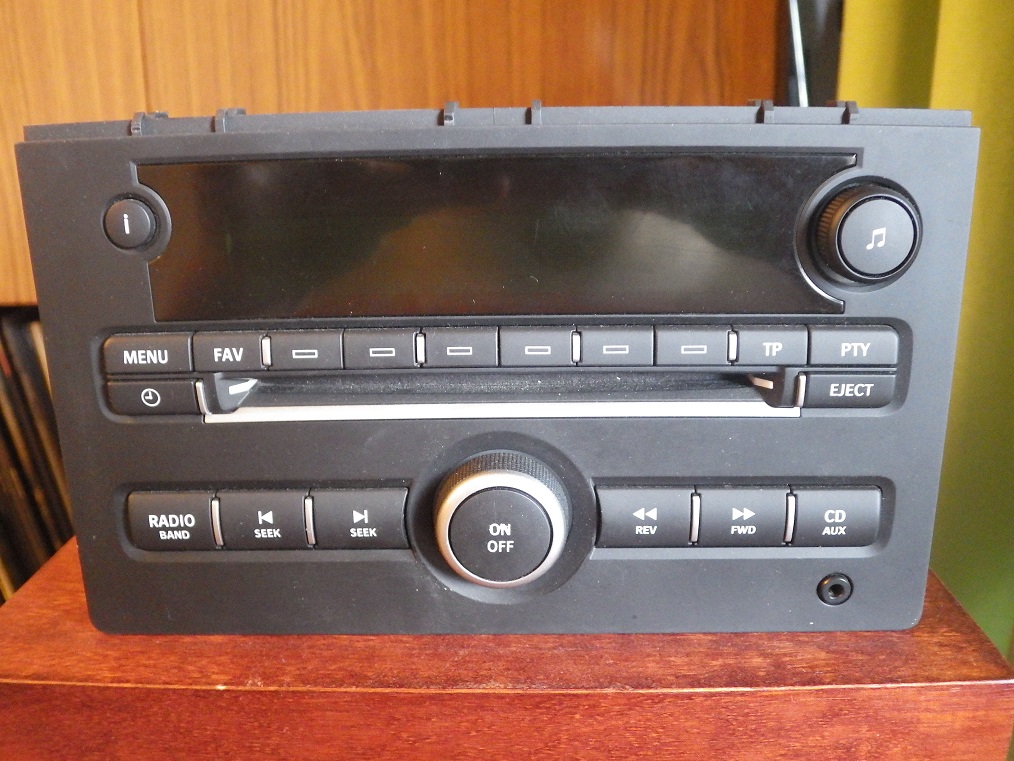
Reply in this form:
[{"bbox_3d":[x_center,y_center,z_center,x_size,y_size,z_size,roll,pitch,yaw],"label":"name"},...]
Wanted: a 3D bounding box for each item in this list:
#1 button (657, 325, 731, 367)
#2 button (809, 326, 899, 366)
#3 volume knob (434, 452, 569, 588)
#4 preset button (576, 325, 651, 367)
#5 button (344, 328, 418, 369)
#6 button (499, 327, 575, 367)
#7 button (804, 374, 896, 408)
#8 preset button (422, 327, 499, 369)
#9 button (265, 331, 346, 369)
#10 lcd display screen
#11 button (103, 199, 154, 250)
[{"bbox_3d":[0.044,-0.008,0.216,0.018,0.009,0.005,-1,16,1],"label":"button"},{"bbox_3d":[0.083,-0.008,0.215,0.021,0.009,0.005,-1,16,1],"label":"button"},{"bbox_3d":[-0.001,0.035,0.224,0.033,0.033,0.014,-1,16,1],"label":"volume knob"},{"bbox_3d":[0.025,-0.009,0.216,0.018,0.010,0.005,-1,16,1],"label":"preset button"},{"bbox_3d":[-0.029,-0.008,0.217,0.018,0.010,0.005,-1,16,1],"label":"button"},{"bbox_3d":[0.007,-0.008,0.216,0.018,0.009,0.005,-1,16,1],"label":"button"},{"bbox_3d":[0.082,0.002,0.218,0.021,0.008,0.005,-1,16,1],"label":"button"},{"bbox_3d":[-0.011,-0.008,0.216,0.018,0.010,0.005,-1,16,1],"label":"preset button"},{"bbox_3d":[-0.048,-0.007,0.217,0.018,0.009,0.005,-1,16,1],"label":"button"},{"bbox_3d":[-0.003,-0.033,0.212,0.165,0.038,0.004,-1,16,1],"label":"lcd display screen"},{"bbox_3d":[-0.086,-0.036,0.209,0.011,0.011,0.005,-1,16,1],"label":"button"}]

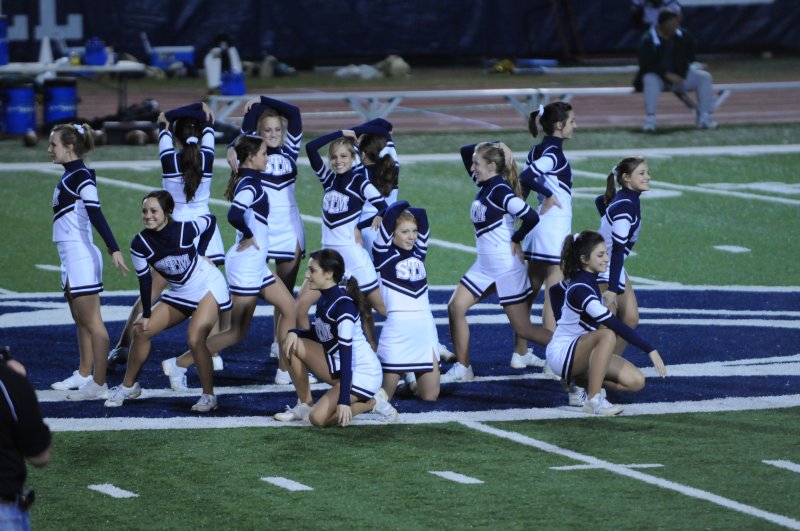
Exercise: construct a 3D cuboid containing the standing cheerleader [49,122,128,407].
[{"bbox_3d":[-1.857,-0.034,39.553,0.460,1.620,0.520,-1,4,-13],"label":"standing cheerleader"}]

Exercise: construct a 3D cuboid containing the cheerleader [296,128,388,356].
[{"bbox_3d":[-0.308,-0.057,39.890,0.620,1.510,0.700,2,5,33],"label":"cheerleader"}]

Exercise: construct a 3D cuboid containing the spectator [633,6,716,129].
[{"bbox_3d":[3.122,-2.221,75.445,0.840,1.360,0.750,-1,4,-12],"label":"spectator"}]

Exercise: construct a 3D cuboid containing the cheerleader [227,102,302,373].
[{"bbox_3d":[-0.817,-0.237,42.000,0.470,1.660,0.380,-1,4,-7],"label":"cheerleader"}]

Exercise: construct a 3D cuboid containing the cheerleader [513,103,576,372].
[{"bbox_3d":[0.899,-0.180,41.154,0.430,1.650,0.460,-1,4,-12],"label":"cheerleader"}]

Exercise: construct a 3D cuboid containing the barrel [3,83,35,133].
[{"bbox_3d":[-4.307,-1.771,75.320,0.400,0.600,0.400,-1,4,-12],"label":"barrel"}]

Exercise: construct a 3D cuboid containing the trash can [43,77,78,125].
[{"bbox_3d":[-3.887,-1.853,76.220,0.410,0.600,0.410,0,4,0],"label":"trash can"}]

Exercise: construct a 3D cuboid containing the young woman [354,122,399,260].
[{"bbox_3d":[-0.052,-0.147,41.326,0.620,1.490,0.450,-2,4,-17],"label":"young woman"}]

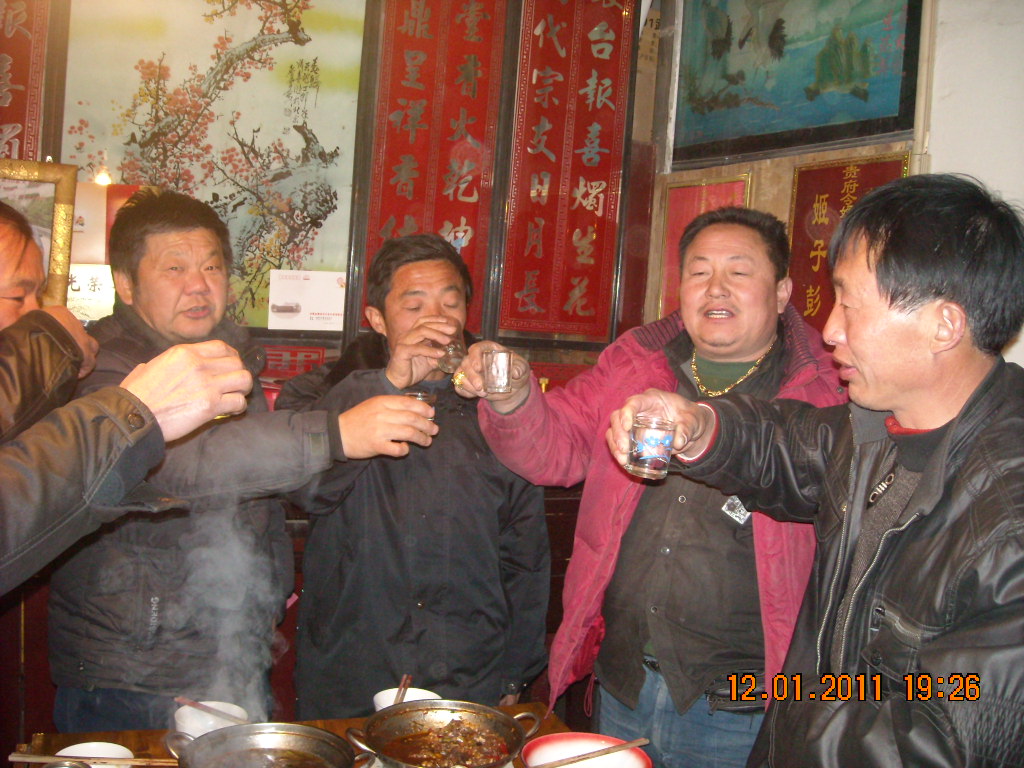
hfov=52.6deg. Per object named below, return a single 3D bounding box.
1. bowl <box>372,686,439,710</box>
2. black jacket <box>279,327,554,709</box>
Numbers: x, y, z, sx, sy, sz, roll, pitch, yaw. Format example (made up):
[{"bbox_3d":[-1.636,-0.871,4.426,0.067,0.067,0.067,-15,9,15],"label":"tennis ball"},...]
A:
[{"bbox_3d":[-0.174,0.542,1.700,0.112,0.055,0.112,4,0,0],"label":"bowl"},{"bbox_3d":[-0.175,0.280,1.890,0.520,0.770,0.360,4,0,-18],"label":"black jacket"}]

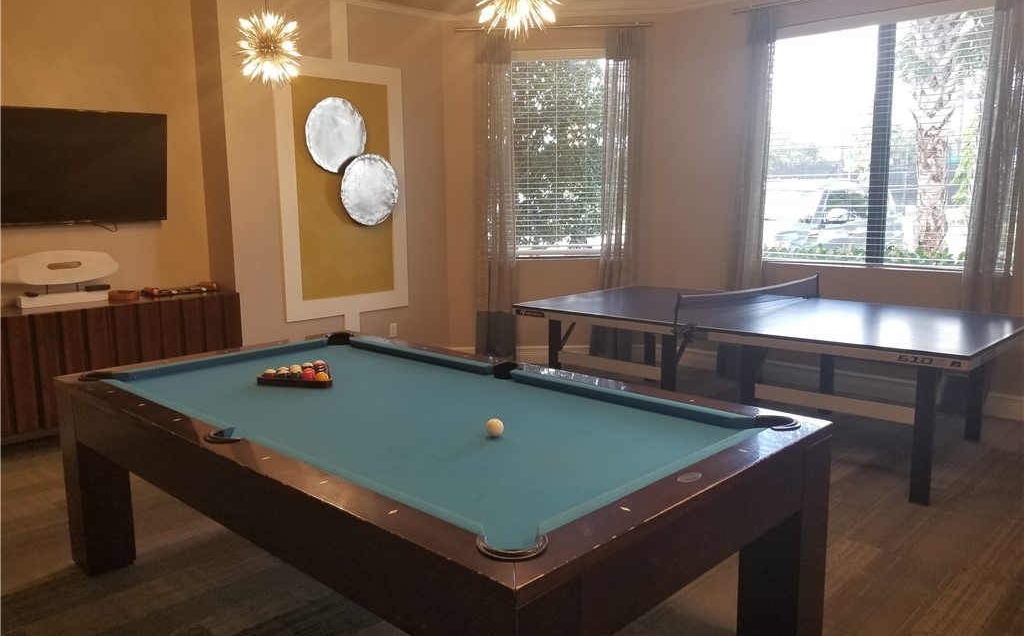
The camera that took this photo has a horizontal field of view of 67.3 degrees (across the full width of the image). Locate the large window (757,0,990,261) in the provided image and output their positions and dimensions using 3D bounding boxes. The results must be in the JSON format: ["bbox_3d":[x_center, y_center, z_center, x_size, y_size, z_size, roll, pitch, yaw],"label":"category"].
[{"bbox_3d":[2.589,-1.232,5.413,1.643,1.754,0.110,7,12,42],"label":"large window"}]

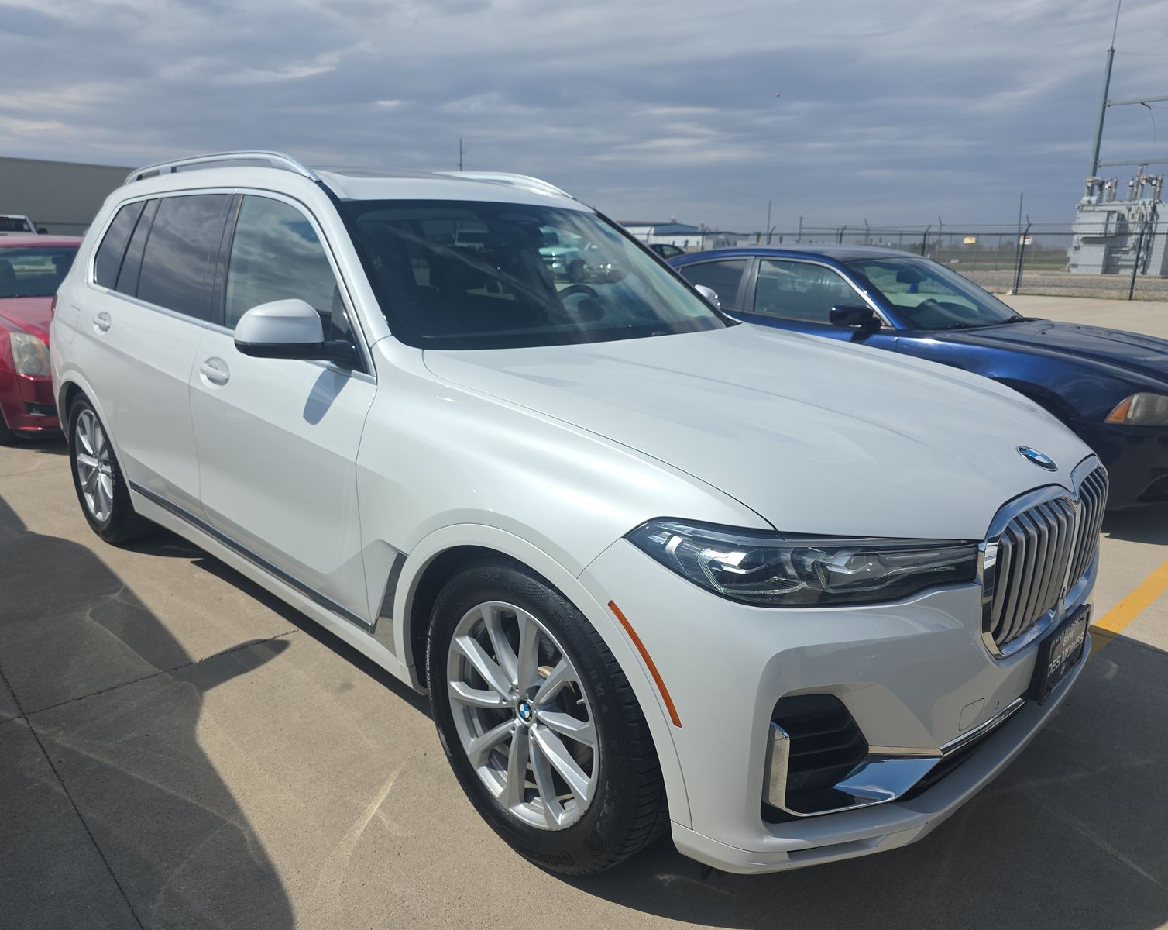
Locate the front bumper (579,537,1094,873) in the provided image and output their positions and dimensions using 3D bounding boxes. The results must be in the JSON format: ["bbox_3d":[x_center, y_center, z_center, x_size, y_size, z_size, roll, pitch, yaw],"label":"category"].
[{"bbox_3d":[0.910,0.361,2.205,0.740,0.700,1.970,15,20,42],"label":"front bumper"}]

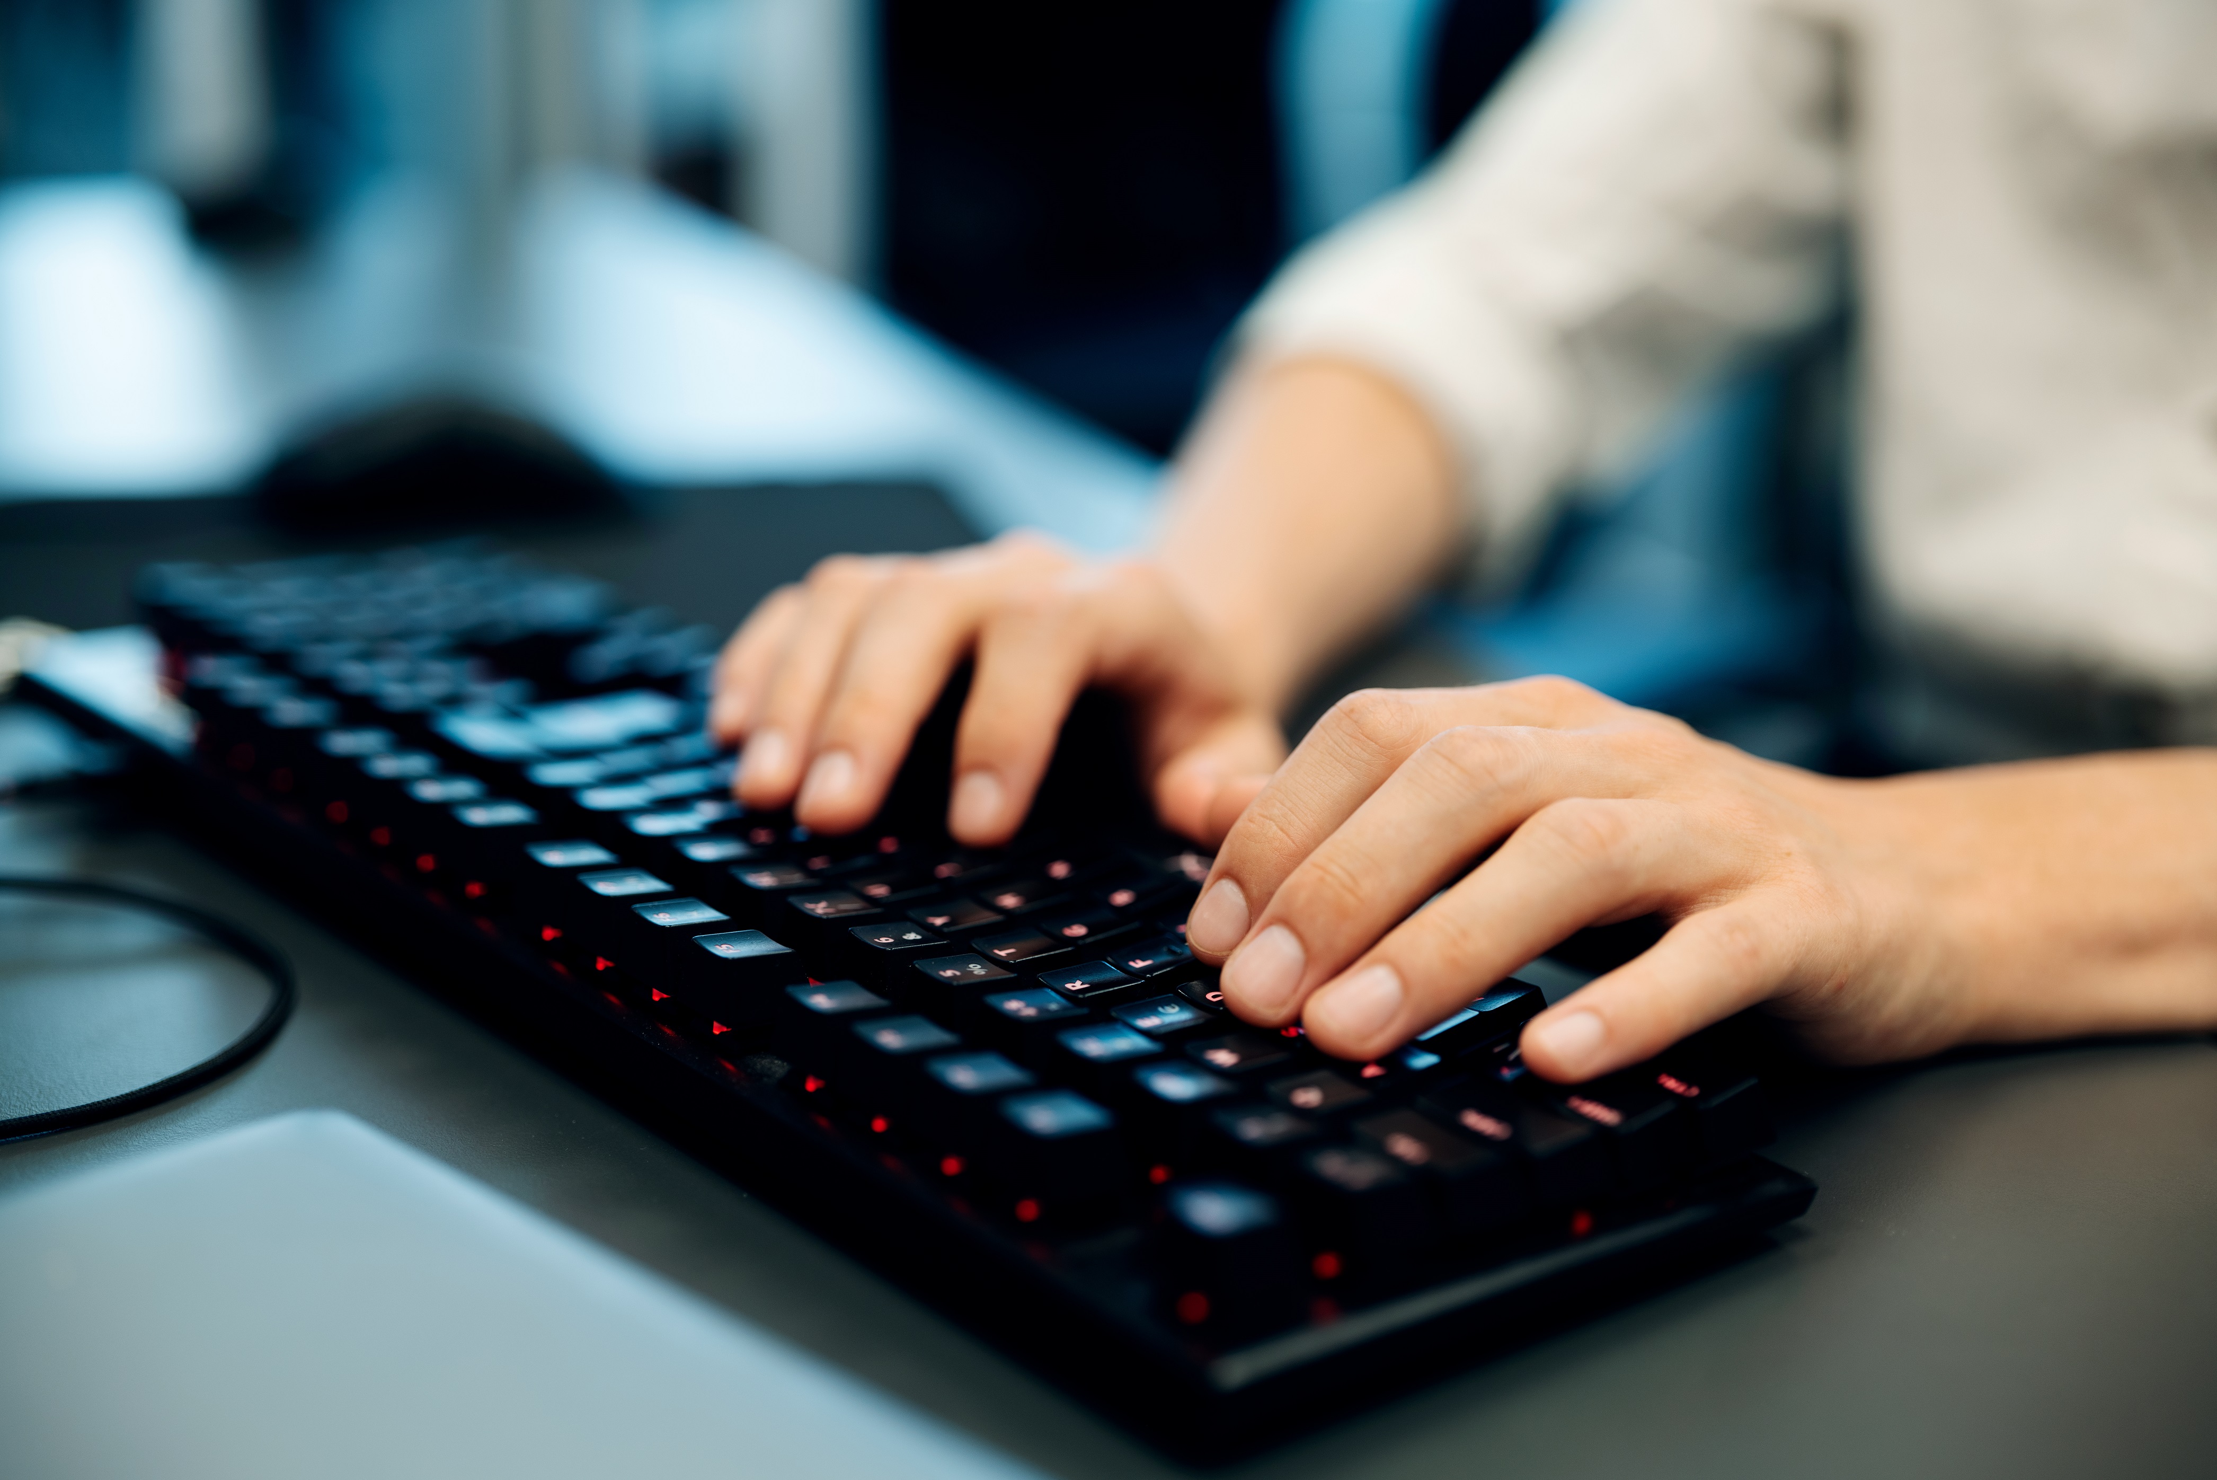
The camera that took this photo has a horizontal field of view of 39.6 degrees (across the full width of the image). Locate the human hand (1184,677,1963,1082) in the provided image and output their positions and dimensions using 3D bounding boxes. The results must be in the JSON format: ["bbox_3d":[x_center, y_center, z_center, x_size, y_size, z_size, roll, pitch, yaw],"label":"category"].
[{"bbox_3d":[0.087,0.023,0.544,0.155,0.070,0.094,-1,24,-34],"label":"human hand"}]

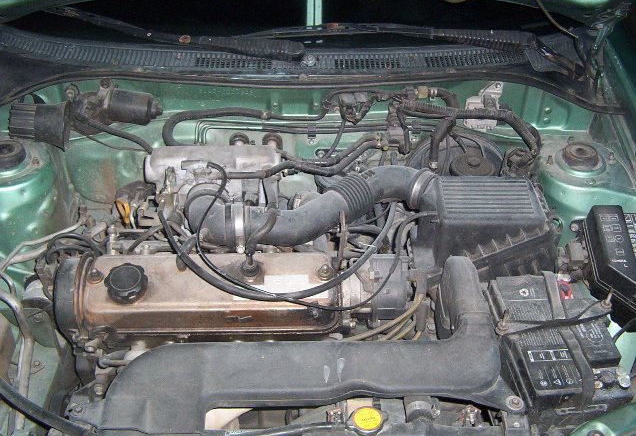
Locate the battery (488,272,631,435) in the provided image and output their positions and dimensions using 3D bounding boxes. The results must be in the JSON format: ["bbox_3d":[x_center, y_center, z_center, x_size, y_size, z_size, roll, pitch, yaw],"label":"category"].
[{"bbox_3d":[0.335,0.231,1.075,0.130,0.205,0.238,-2,38,-3],"label":"battery"}]

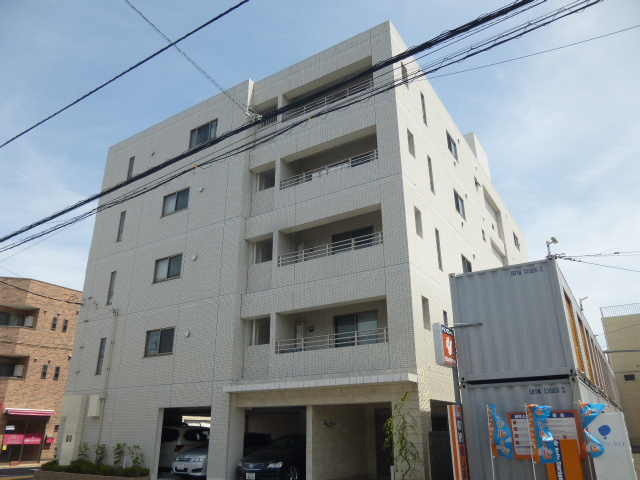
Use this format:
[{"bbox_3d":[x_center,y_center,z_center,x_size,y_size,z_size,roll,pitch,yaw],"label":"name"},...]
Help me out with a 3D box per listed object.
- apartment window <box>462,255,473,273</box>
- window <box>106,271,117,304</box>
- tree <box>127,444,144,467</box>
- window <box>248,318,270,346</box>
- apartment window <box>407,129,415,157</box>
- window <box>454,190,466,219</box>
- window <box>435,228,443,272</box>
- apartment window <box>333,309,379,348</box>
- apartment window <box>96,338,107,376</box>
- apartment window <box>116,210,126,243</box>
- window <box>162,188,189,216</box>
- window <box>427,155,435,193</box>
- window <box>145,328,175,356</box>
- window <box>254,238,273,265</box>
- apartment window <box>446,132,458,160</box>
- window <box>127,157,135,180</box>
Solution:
[{"bbox_3d":[5.848,1.209,18.389,0.150,0.970,1.386,-13,-25,30],"label":"apartment window"},{"bbox_3d":[-8.784,2.064,19.619,0.393,1.438,0.150,-13,-25,30],"label":"window"},{"bbox_3d":[-6.175,7.262,15.496,0.456,0.741,0.456,-13,-25,30],"label":"tree"},{"bbox_3d":[-1.948,3.067,15.328,1.074,0.936,0.150,-13,-25,30],"label":"window"},{"bbox_3d":[2.944,-3.158,15.253,0.180,0.910,0.530,-14,-25,30],"label":"apartment window"},{"bbox_3d":[5.811,-1.472,19.368,0.150,0.980,1.390,-14,-25,30],"label":"window"},{"bbox_3d":[3.913,0.337,15.428,0.150,1.440,0.360,-14,-25,30],"label":"window"},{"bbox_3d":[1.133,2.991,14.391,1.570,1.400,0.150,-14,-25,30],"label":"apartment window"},{"bbox_3d":[-8.634,4.647,18.360,0.340,1.410,0.150,-14,-25,30],"label":"apartment window"},{"bbox_3d":[-8.808,-0.568,20.648,0.393,1.444,0.150,-13,-25,30],"label":"apartment window"},{"bbox_3d":[-5.790,-1.480,18.742,1.580,0.970,0.150,-14,-25,30],"label":"window"},{"bbox_3d":[3.938,-2.344,16.599,0.150,1.455,0.393,-13,-25,30],"label":"window"},{"bbox_3d":[-5.829,3.773,16.945,1.594,0.982,0.150,-13,-25,30],"label":"window"},{"bbox_3d":[-1.977,0.403,16.117,0.860,0.860,0.150,-14,-25,30],"label":"window"},{"bbox_3d":[5.789,-4.092,20.397,0.150,0.950,1.380,-14,-25,30],"label":"apartment window"},{"bbox_3d":[-8.823,-3.217,21.677,0.370,1.421,0.150,-13,-25,30],"label":"window"}]

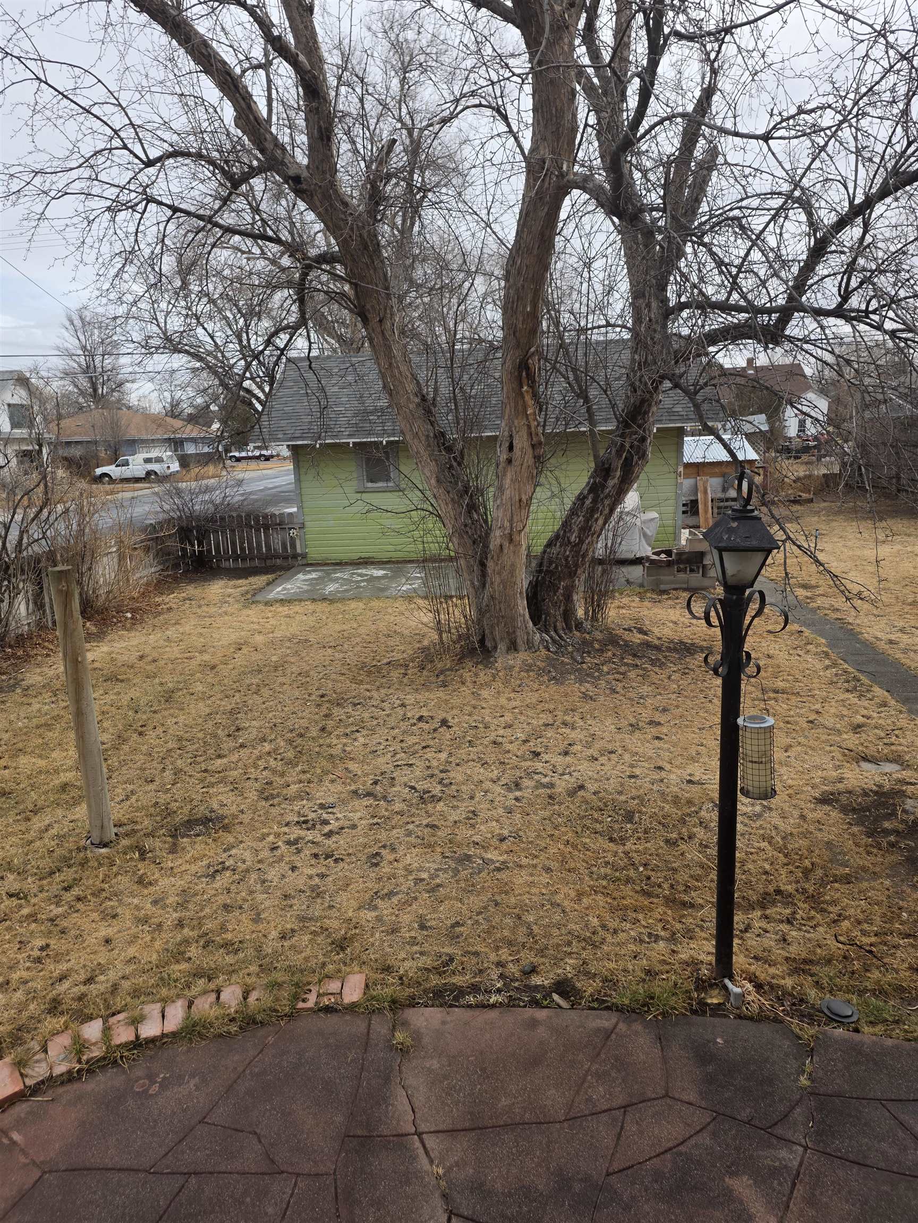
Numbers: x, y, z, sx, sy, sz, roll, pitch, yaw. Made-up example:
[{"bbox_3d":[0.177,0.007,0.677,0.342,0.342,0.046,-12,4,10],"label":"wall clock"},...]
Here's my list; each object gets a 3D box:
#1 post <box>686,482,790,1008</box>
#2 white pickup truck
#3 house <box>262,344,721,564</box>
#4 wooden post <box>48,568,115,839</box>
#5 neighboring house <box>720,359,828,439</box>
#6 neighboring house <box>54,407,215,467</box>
[{"bbox_3d":[1.124,0.555,3.346,0.380,2.258,0.380,-1,13,9],"label":"post"},{"bbox_3d":[-20.100,-8.920,50.578,4.800,1.720,1.750,-2,13,3],"label":"white pickup truck"},{"bbox_3d":[0.640,-3.559,17.288,8.367,3.989,5.998,-2,13,5],"label":"house"},{"bbox_3d":[-2.274,0.605,4.904,0.135,1.773,0.135,-2,13,0],"label":"wooden post"},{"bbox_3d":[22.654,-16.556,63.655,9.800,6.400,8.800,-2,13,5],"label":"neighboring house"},{"bbox_3d":[-26.128,-14.097,66.248,13.500,4.800,9.500,-2,13,5],"label":"neighboring house"}]

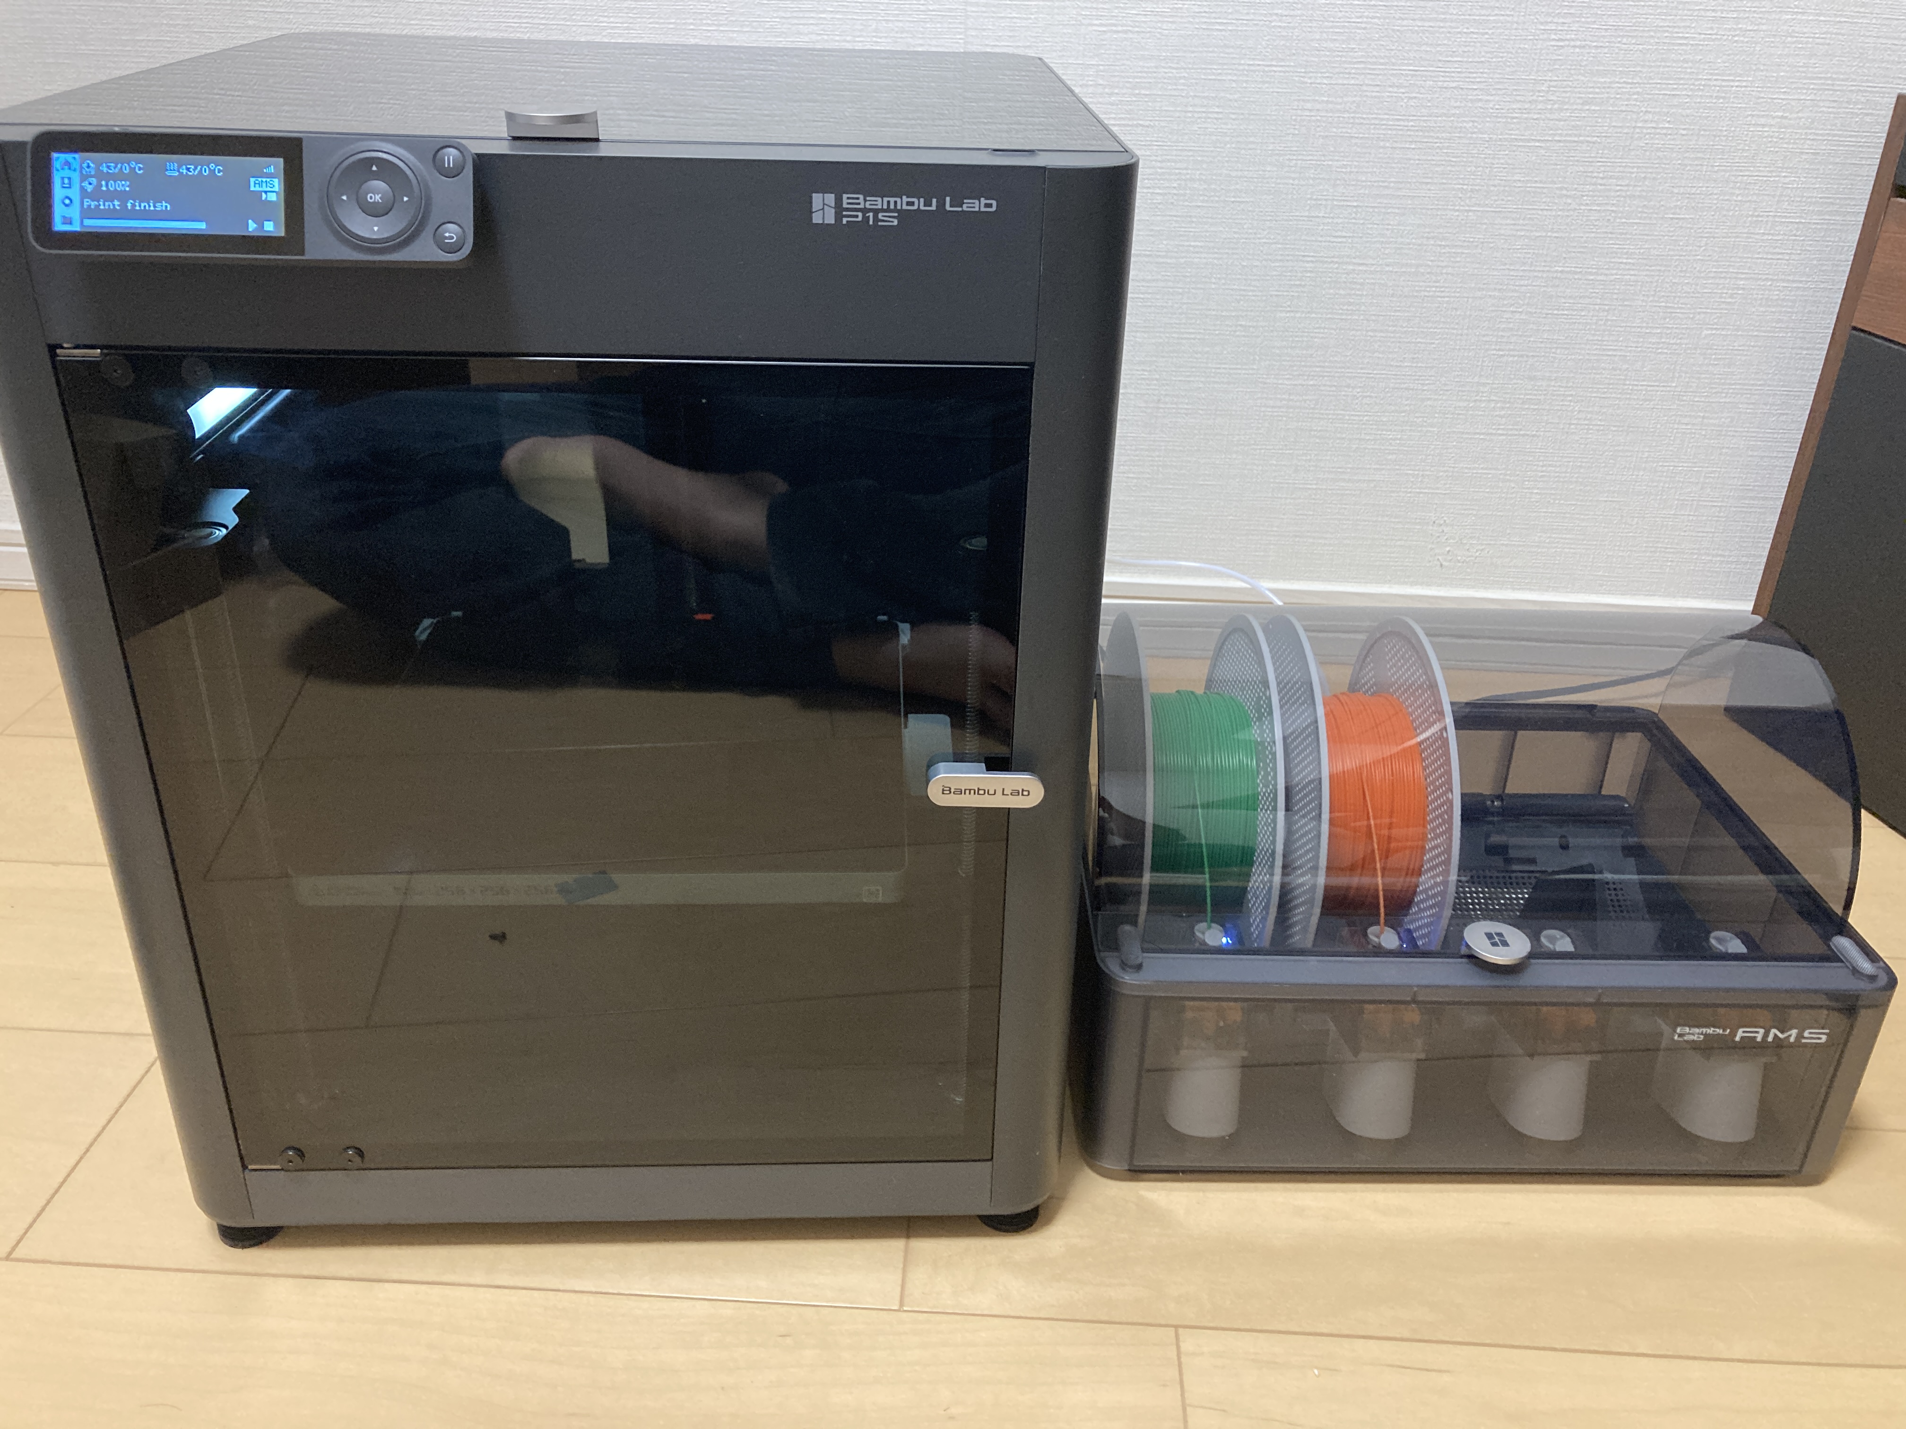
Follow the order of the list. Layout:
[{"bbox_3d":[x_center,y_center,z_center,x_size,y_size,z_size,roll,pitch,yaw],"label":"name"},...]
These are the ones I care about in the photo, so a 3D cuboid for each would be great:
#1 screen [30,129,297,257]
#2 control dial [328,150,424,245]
[{"bbox_3d":[-0.241,-0.160,0.476,0.082,0.036,0.007,0,4,-3],"label":"screen"},{"bbox_3d":[-0.178,-0.160,0.476,0.029,0.029,0.006,0,4,-3],"label":"control dial"}]

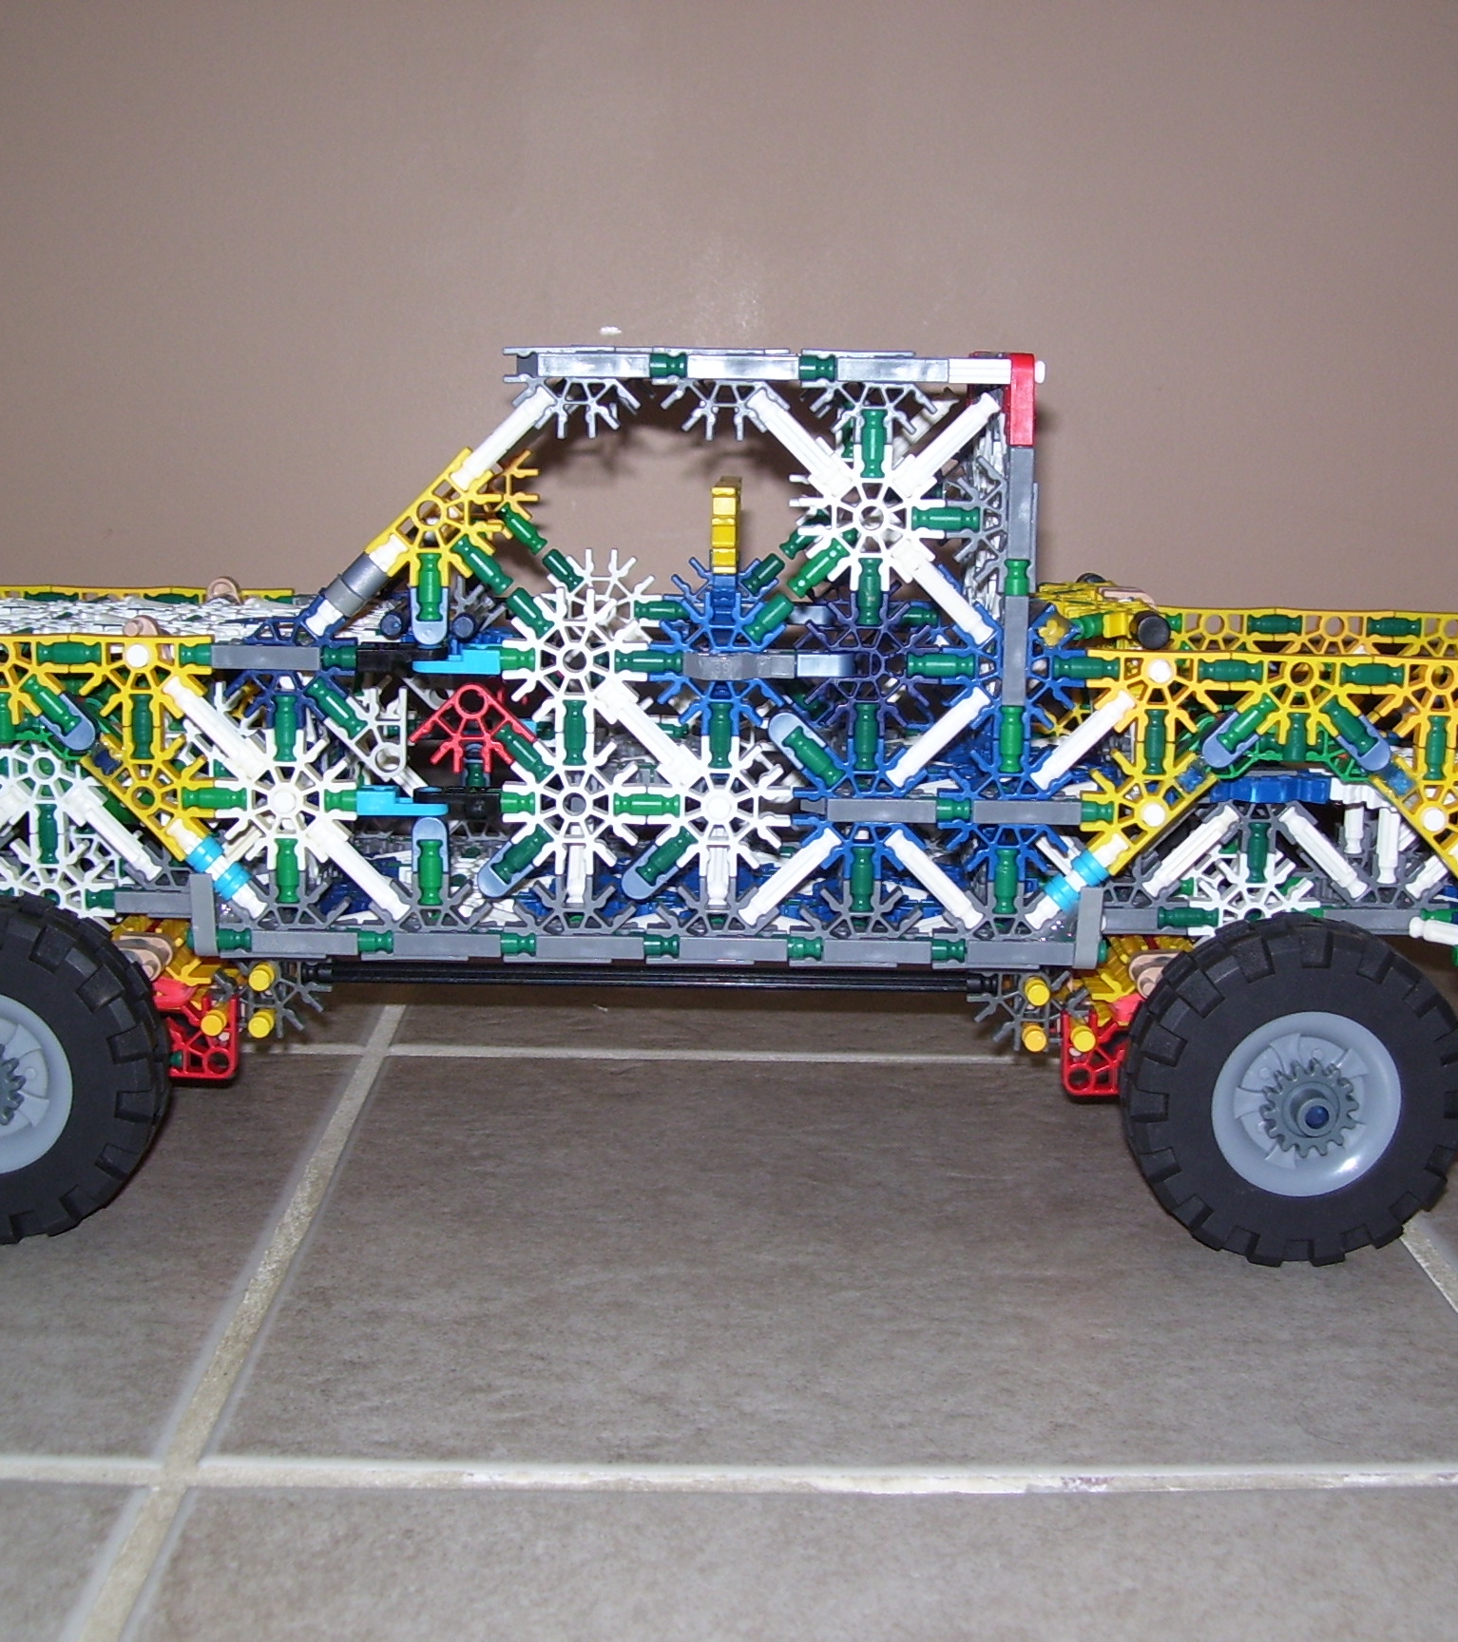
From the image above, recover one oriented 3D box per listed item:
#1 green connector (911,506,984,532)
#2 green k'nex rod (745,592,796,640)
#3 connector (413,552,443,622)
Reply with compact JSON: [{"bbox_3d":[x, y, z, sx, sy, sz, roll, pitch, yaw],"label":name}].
[{"bbox_3d":[0.055,-0.076,0.575,0.017,0.006,0.006,0,10,0],"label":"green connector"},{"bbox_3d":[0.011,-0.053,0.592,0.012,0.006,0.006,-44,6,5],"label":"green k'nex rod"},{"bbox_3d":[-0.075,-0.059,0.577,0.006,0.017,0.006,1,10,0],"label":"connector"}]

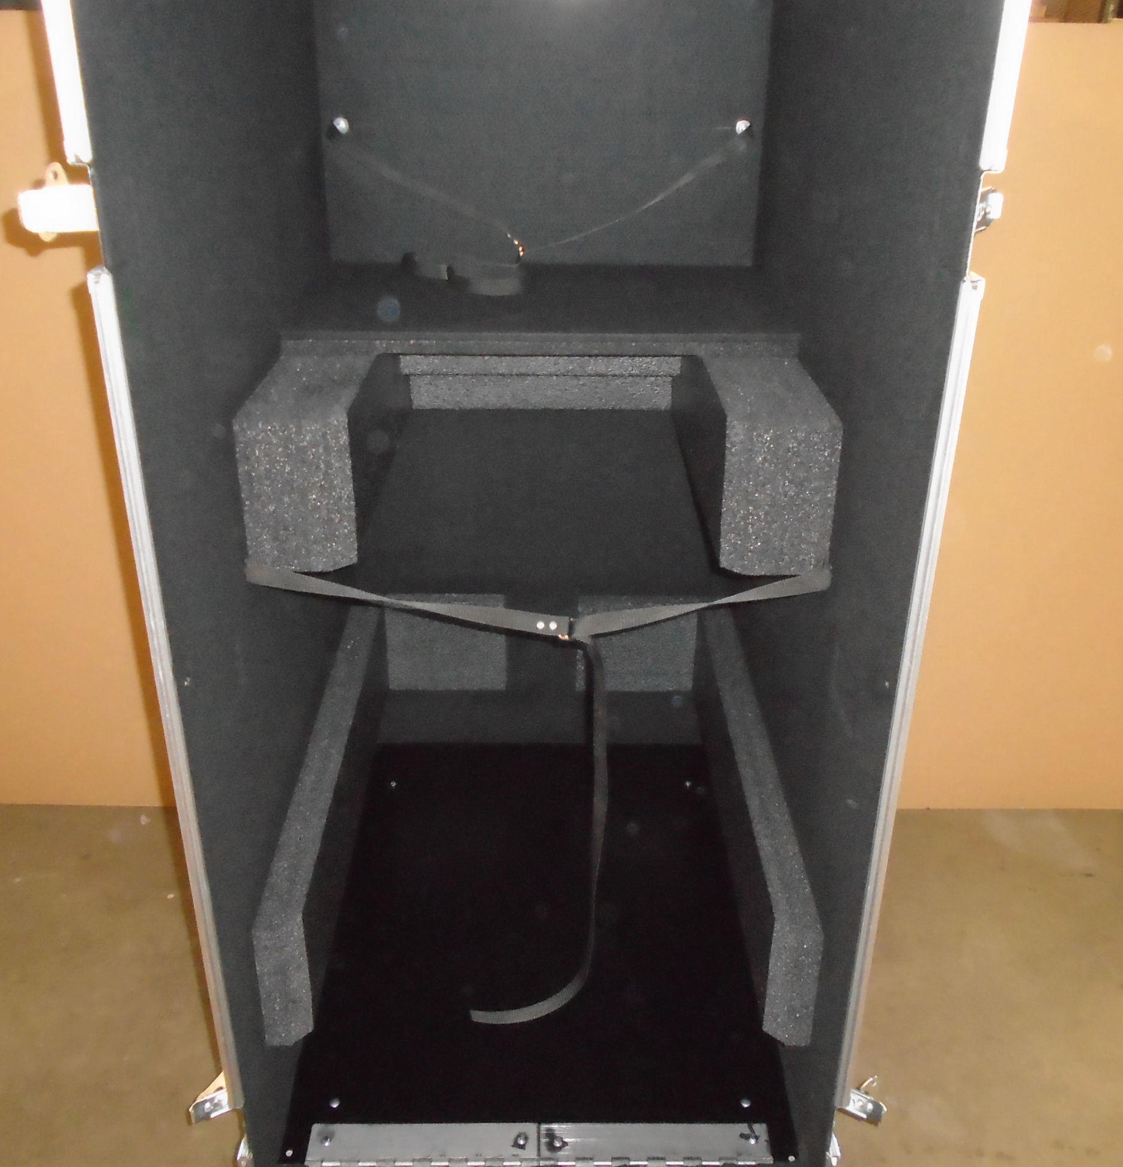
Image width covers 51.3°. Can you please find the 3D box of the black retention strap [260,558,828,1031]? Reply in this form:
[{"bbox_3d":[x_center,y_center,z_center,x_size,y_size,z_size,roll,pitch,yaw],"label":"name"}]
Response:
[{"bbox_3d":[-0.030,0.328,1.657,0.720,0.820,0.110,0,26,-1],"label":"black retention strap"}]

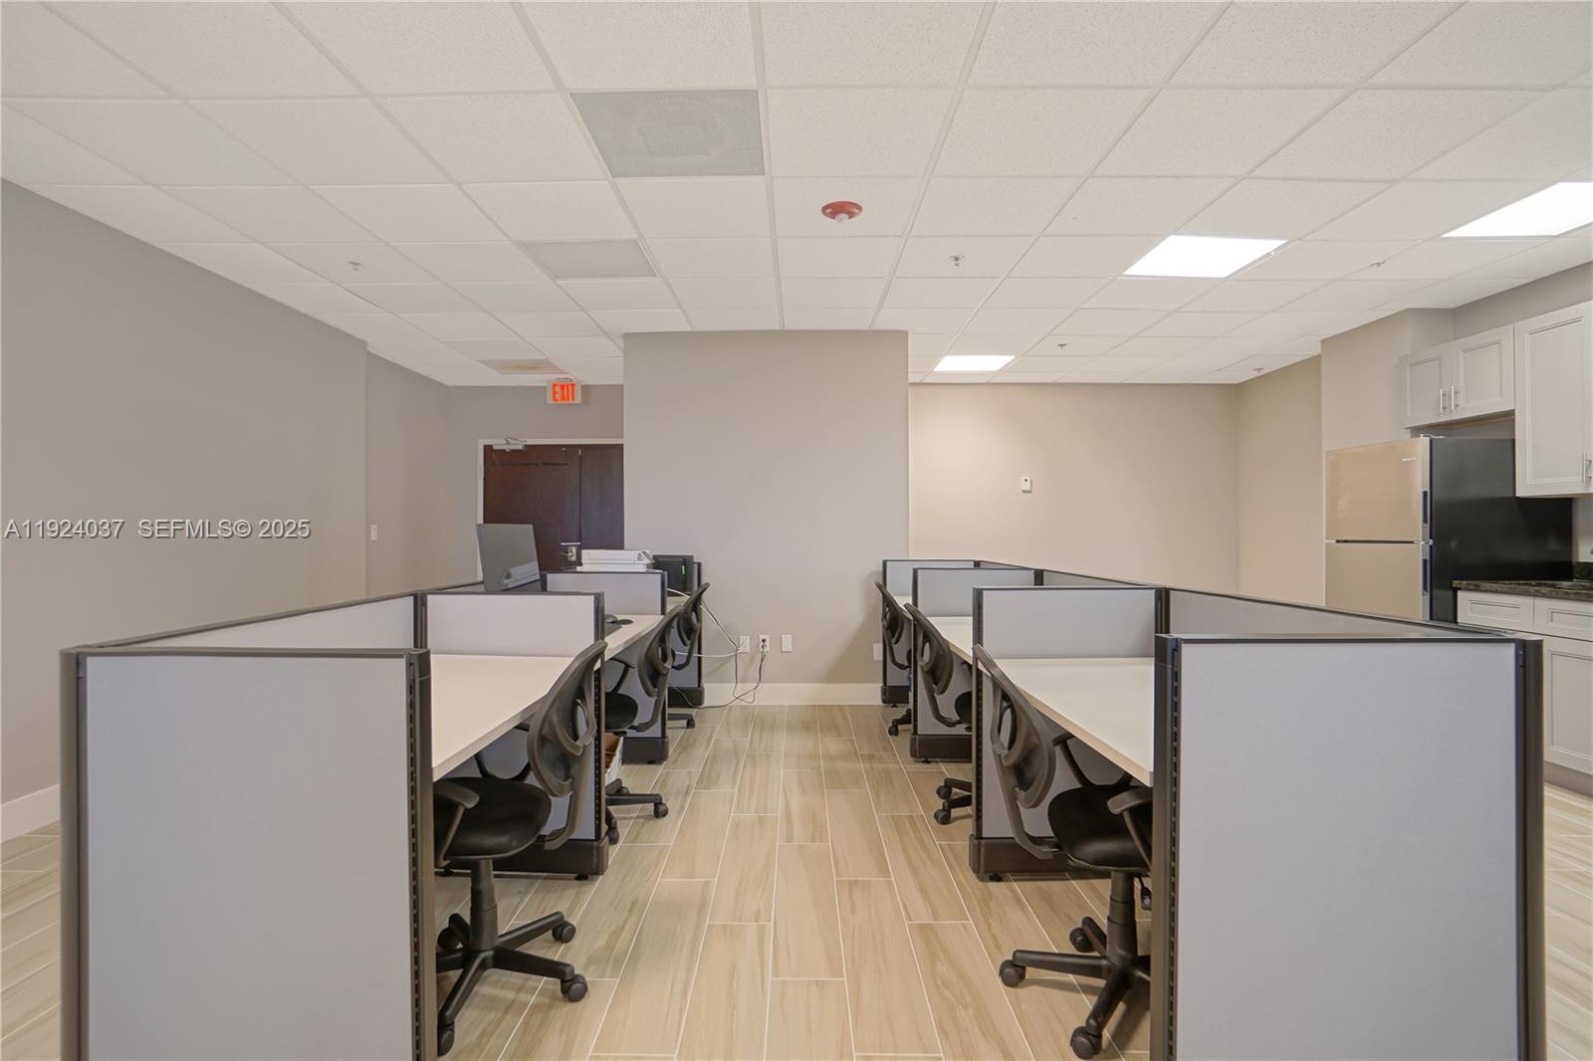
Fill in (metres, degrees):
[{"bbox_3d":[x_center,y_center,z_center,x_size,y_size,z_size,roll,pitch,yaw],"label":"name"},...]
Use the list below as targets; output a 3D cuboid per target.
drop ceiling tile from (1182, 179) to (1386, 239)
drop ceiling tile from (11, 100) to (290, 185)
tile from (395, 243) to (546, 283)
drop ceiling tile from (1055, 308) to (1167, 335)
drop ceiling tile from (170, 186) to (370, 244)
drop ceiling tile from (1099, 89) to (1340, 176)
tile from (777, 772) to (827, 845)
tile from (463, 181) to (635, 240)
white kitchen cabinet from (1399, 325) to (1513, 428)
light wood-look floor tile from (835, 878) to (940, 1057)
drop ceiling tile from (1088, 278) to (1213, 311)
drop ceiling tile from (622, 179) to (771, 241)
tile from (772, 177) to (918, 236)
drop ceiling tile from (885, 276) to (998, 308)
[{"bbox_3d":[2.088,-1.411,3.092,0.615,0.018,0.570,0,0,0],"label":"drop ceiling tile"},{"bbox_3d":[-2.280,-1.395,2.564,0.620,0.020,0.580,0,0,0],"label":"drop ceiling tile"},{"bbox_3d":[-1.667,-1.415,3.714,0.618,0.020,0.576,0,0,0],"label":"tile"},{"bbox_3d":[2.111,-1.423,4.835,0.618,0.020,0.576,0,0,0],"label":"drop ceiling tile"},{"bbox_3d":[-2.266,-1.384,3.102,0.615,0.018,0.570,0,0,0],"label":"drop ceiling tile"},{"bbox_3d":[1.450,-1.395,2.490,0.605,0.020,0.550,0,0,0],"label":"drop ceiling tile"},{"bbox_3d":[0.030,1.241,3.212,0.206,0.010,0.839,0,0,0],"label":"tile"},{"bbox_3d":[-1.037,-1.387,3.071,0.605,0.020,0.550,0,0,0],"label":"tile"},{"bbox_3d":[4.003,-0.871,4.145,0.335,0.455,0.720,0,0,0],"label":"white kitchen cabinet"},{"bbox_3d":[0.242,1.249,2.103,0.207,0.010,0.846,0,0,0],"label":"light wood-look floor tile"},{"bbox_3d":[2.075,-1.397,4.182,0.605,0.020,0.550,0,0,0],"label":"drop ceiling tile"},{"bbox_3d":[-0.415,-1.396,3.082,0.615,0.018,0.570,0,0,0],"label":"drop ceiling tile"},{"bbox_3d":[0.213,-1.417,3.123,0.618,0.020,0.576,0,0,0],"label":"tile"},{"bbox_3d":[0.844,-1.403,4.212,0.614,0.020,0.557,0,0,1],"label":"drop ceiling tile"}]

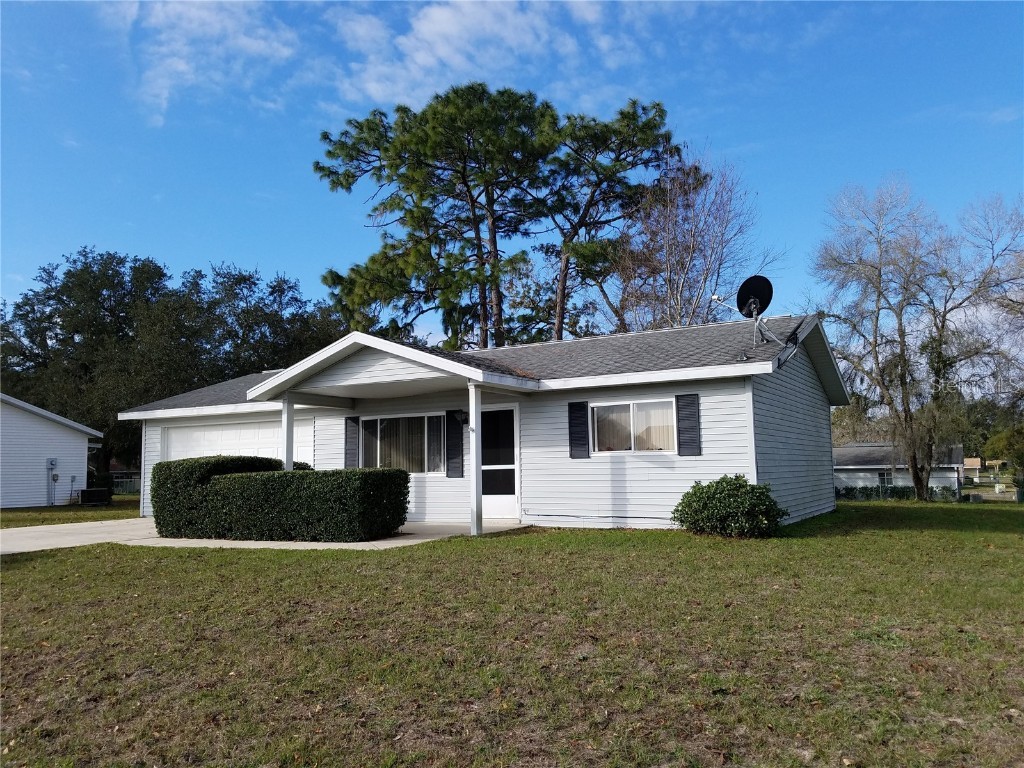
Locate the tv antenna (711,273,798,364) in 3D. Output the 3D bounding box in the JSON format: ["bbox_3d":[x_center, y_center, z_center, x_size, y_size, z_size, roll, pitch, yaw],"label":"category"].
[{"bbox_3d":[3.950,-1.190,12.780,0.850,1.220,1.000,4,-8,-38],"label":"tv antenna"}]

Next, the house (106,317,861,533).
[{"bbox_3d":[-1.380,1.058,17.796,15.821,3.892,9.831,-5,-7,31],"label":"house"}]

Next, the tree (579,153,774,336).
[{"bbox_3d":[6.072,-2.215,27.880,6.600,12.400,6.400,-1,-6,0],"label":"tree"}]

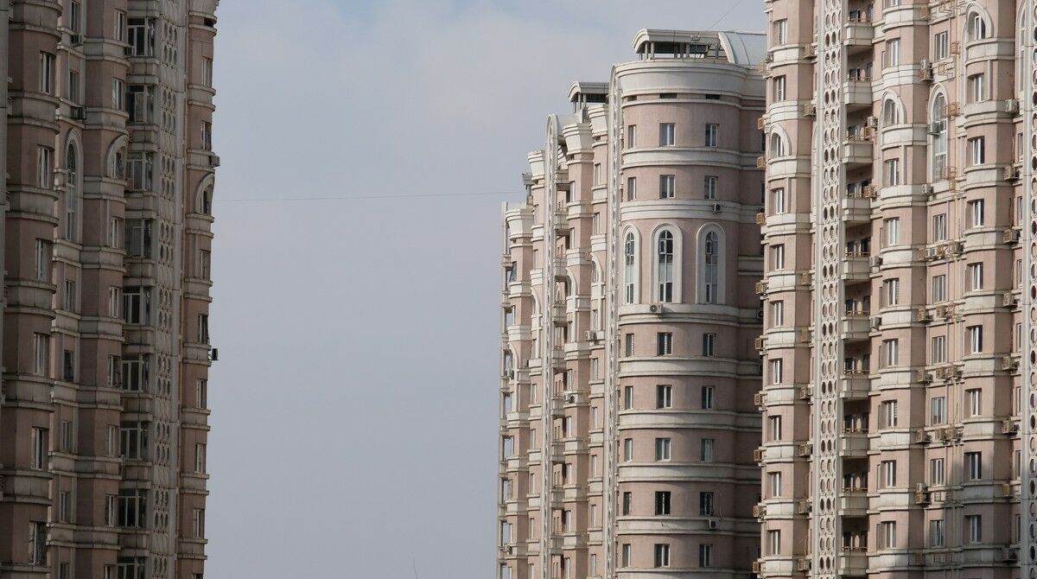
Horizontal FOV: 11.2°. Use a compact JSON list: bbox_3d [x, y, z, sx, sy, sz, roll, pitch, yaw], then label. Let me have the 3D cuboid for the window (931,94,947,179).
[{"bbox_3d":[21.774,-7.899,274.483,0.250,4.300,2.000,2,-4,-16],"label":"window"}]

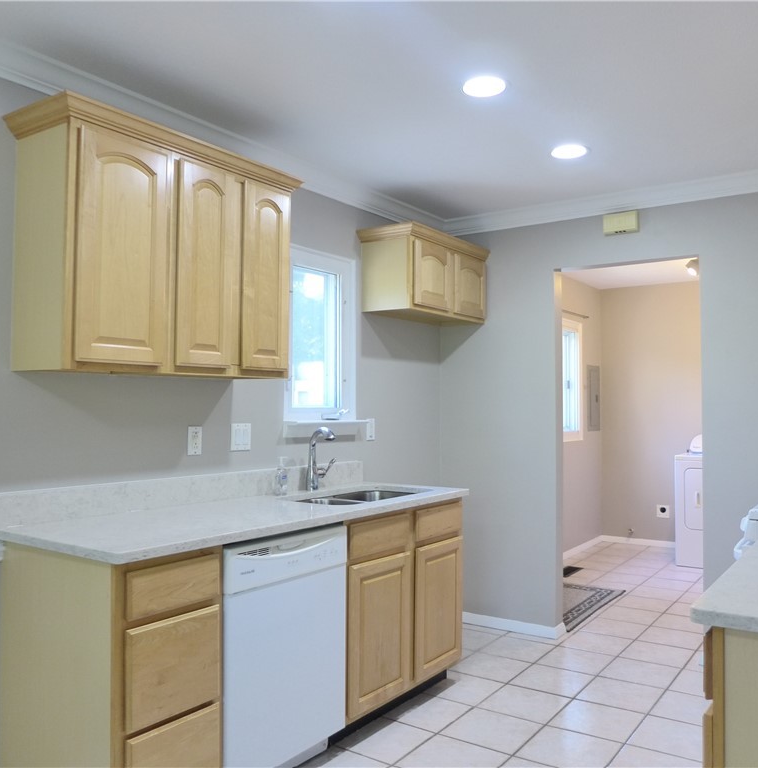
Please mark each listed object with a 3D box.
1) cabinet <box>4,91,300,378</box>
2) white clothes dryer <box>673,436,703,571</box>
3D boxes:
[{"bbox_3d":[-0.761,-0.441,2.604,0.367,0.828,1.042,-1,-2,36],"label":"cabinet"},{"bbox_3d":[2.966,0.985,6.025,0.700,1.080,0.670,-1,-2,36],"label":"white clothes dryer"}]

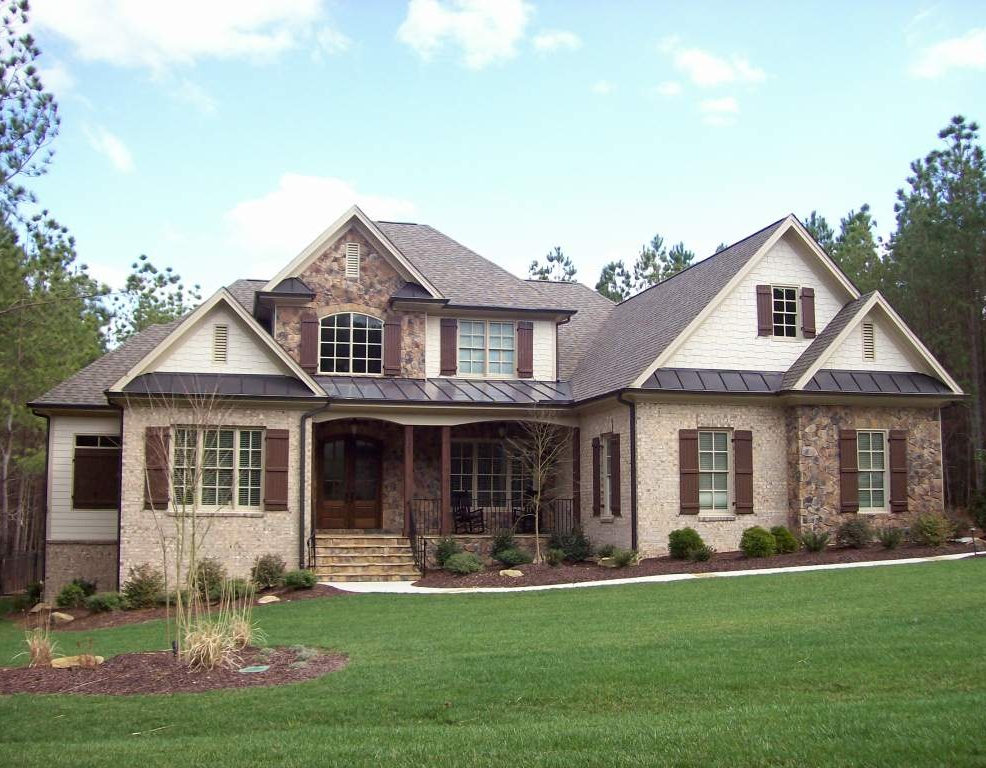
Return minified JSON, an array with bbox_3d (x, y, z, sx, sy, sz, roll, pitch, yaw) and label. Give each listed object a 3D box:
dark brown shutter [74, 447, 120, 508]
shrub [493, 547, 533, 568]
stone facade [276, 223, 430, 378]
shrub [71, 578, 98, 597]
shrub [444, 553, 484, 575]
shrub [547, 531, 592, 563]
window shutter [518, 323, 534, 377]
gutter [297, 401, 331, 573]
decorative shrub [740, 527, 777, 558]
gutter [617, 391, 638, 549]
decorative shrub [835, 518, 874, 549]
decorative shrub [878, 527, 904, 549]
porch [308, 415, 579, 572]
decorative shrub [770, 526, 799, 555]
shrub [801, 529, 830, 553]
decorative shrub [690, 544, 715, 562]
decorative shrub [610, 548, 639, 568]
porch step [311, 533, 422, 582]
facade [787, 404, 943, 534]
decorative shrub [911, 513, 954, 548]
[{"bbox_3d":[-10.222,2.439,27.576,1.198,1.610,0.060,2,-6,-13],"label":"dark brown shutter"},{"bbox_3d":[0.493,4.171,25.600,0.923,0.529,0.895,2,-6,-13],"label":"shrub"},{"bbox_3d":[-3.880,-2.230,29.187,4.192,4.211,0.250,2,-7,-14],"label":"stone facade"},{"bbox_3d":[-10.061,5.037,26.167,0.680,0.580,0.720,2,-7,-14],"label":"shrub"},{"bbox_3d":[-0.670,4.074,24.168,0.881,0.484,0.837,0,-6,0],"label":"shrub"},{"bbox_3d":[1.875,3.983,26.100,1.035,0.784,1.004,0,-6,0],"label":"shrub"},{"bbox_3d":[0.917,-0.972,30.257,0.470,1.648,0.050,2,-6,-13],"label":"window shutter"},{"bbox_3d":[-4.074,2.294,24.291,0.667,3.827,0.450,2,-7,-14],"label":"gutter"},{"bbox_3d":[5.541,3.308,22.225,0.769,0.648,0.731,2,-7,-14],"label":"decorative shrub"},{"bbox_3d":[3.023,1.977,23.841,0.452,3.594,0.200,2,-7,-14],"label":"gutter"},{"bbox_3d":[8.005,3.309,23.576,0.800,0.650,0.780,2,-7,-14],"label":"decorative shrub"},{"bbox_3d":[8.430,3.255,22.585,0.535,0.453,0.508,2,-7,-14],"label":"decorative shrub"},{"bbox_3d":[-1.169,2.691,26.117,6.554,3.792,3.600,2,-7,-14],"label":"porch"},{"bbox_3d":[6.493,3.498,23.800,0.687,0.626,0.666,2,-6,-13],"label":"decorative shrub"},{"bbox_3d":[7.034,3.424,23.300,0.630,0.525,0.611,2,-6,-13],"label":"shrub"},{"bbox_3d":[4.246,3.435,21.583,0.511,0.354,0.486,2,-7,-14],"label":"decorative shrub"},{"bbox_3d":[2.784,3.663,22.452,0.580,0.420,0.550,0,-6,0],"label":"decorative shrub"},{"bbox_3d":[-3.049,4.193,25.538,2.375,0.976,1.390,2,-6,-13],"label":"porch step"},{"bbox_3d":[8.321,1.944,23.808,3.573,2.927,0.530,2,-7,-14],"label":"facade"},{"bbox_3d":[9.864,3.299,23.900,0.905,0.786,0.878,2,-6,-13],"label":"decorative shrub"}]

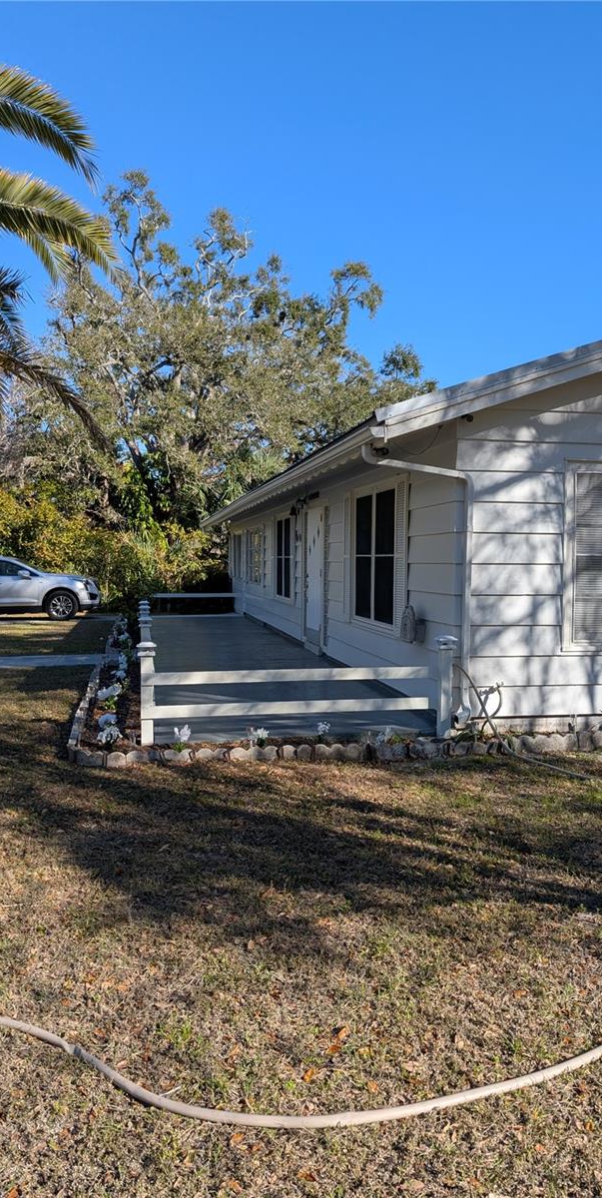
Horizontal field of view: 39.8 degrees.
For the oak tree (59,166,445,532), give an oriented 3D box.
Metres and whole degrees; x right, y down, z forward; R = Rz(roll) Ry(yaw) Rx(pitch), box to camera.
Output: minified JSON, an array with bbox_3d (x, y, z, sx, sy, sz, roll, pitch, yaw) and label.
[{"bbox_3d":[-2.273,-7.669,30.654,15.300,15.800,14.500,0,3,-11],"label":"oak tree"}]

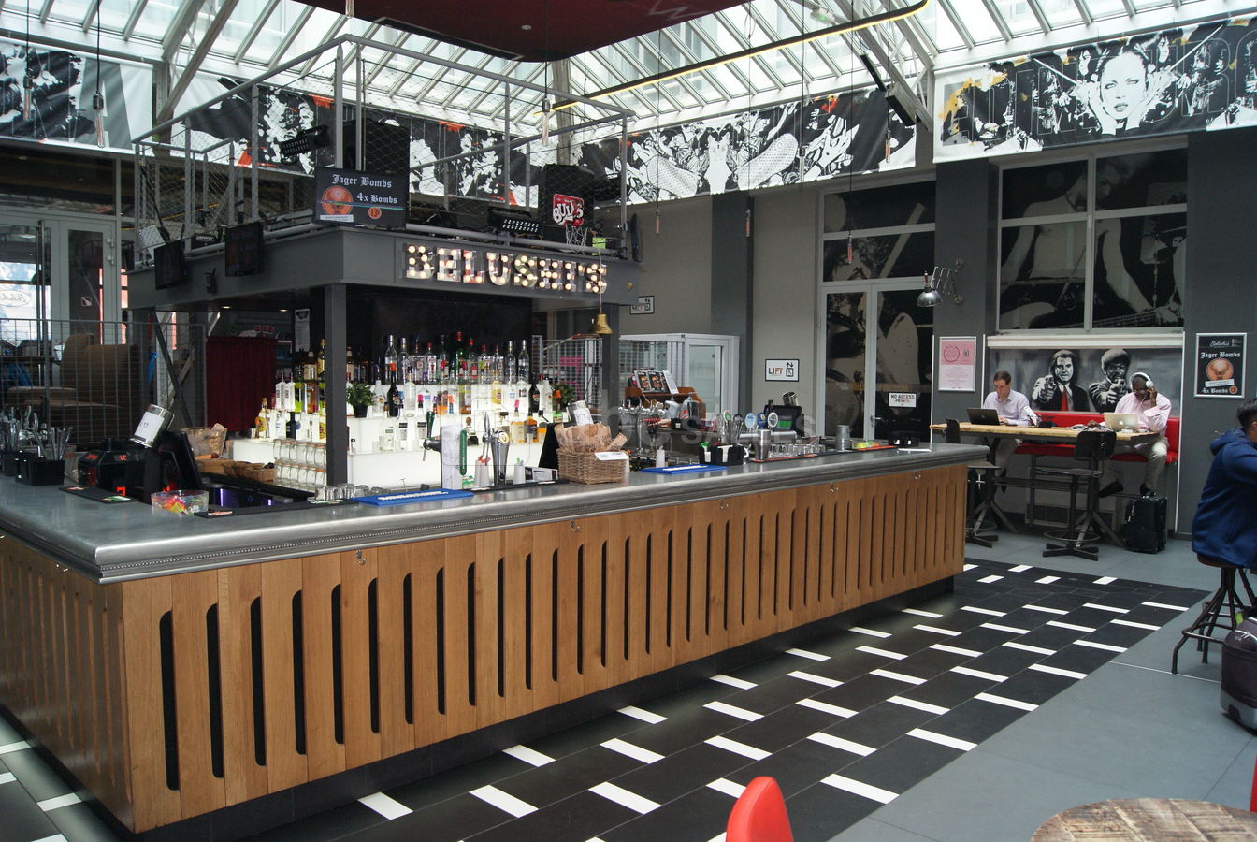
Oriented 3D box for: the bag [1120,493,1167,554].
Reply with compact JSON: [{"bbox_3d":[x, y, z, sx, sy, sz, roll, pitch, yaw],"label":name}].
[{"bbox_3d":[4.939,0.966,9.038,0.250,0.540,0.350,-1,3,-34],"label":"bag"}]

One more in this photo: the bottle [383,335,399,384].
[{"bbox_3d":[-1.467,-0.383,5.850,0.078,0.305,0.078,4,4,45],"label":"bottle"}]

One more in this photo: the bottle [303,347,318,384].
[{"bbox_3d":[-2.270,-0.396,6.736,0.092,0.250,0.085,3,4,45],"label":"bottle"}]

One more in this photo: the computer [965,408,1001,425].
[{"bbox_3d":[3.956,-0.045,10.581,0.330,0.180,0.320,3,4,45],"label":"computer"}]

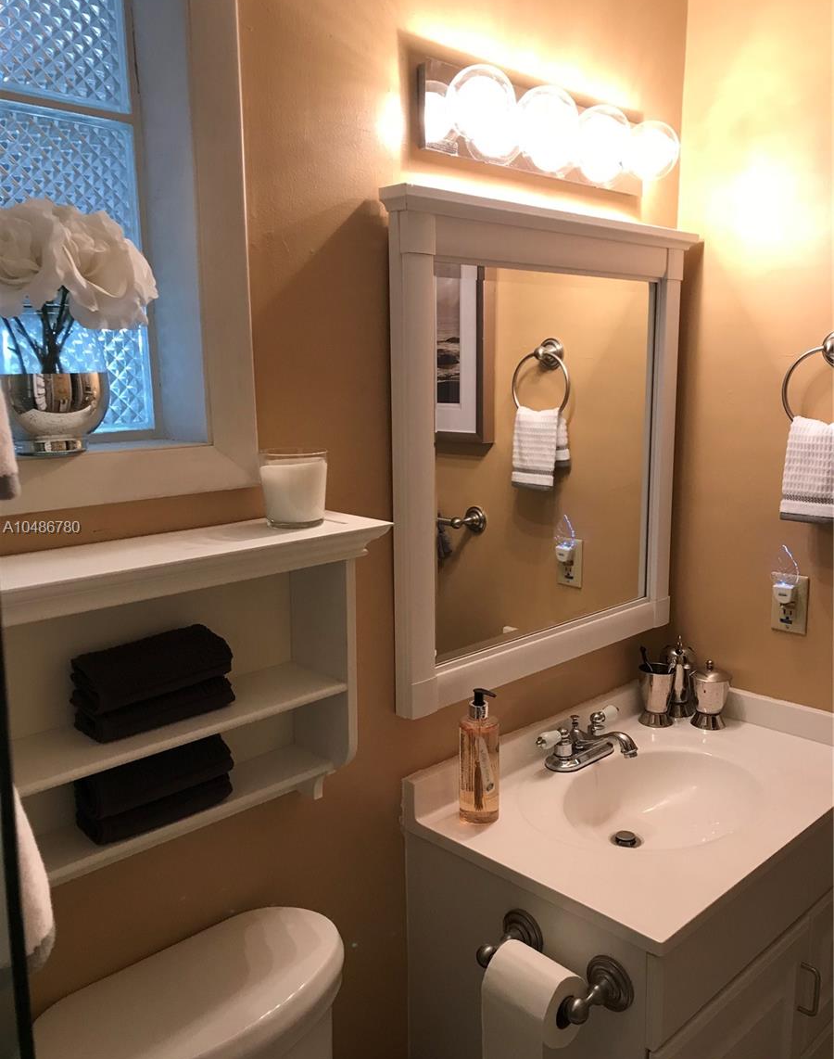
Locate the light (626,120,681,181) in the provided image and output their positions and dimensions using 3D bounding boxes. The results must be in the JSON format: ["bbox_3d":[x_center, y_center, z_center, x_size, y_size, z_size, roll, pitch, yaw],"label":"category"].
[{"bbox_3d":[0.432,-0.691,1.643,0.101,0.101,0.106,-1,10,0],"label":"light"}]

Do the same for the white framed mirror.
[{"bbox_3d":[0.260,-0.146,1.625,0.800,0.804,0.057,-10,14,-43],"label":"white framed mirror"}]

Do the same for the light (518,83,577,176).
[{"bbox_3d":[0.210,-0.655,1.435,0.101,0.101,0.106,-1,10,0],"label":"light"}]

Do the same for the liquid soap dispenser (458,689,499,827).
[{"bbox_3d":[0.102,0.369,1.484,0.068,0.217,0.067,-1,10,0],"label":"liquid soap dispenser"}]

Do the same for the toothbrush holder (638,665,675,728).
[{"bbox_3d":[0.501,0.347,1.877,0.075,0.114,0.075,-1,10,0],"label":"toothbrush holder"}]

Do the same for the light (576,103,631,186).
[{"bbox_3d":[0.319,-0.674,1.537,0.101,0.101,0.106,-10,14,-43],"label":"light"}]

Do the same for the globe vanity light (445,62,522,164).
[{"bbox_3d":[0.095,-0.633,1.327,0.101,0.101,0.106,-1,10,0],"label":"globe vanity light"}]

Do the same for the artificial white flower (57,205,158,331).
[{"bbox_3d":[-0.358,-0.302,1.040,0.117,0.136,0.112,-3,10,-12],"label":"artificial white flower"}]

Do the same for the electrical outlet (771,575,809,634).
[{"bbox_3d":[0.739,0.148,1.784,0.010,0.115,0.071,-10,14,-43],"label":"electrical outlet"}]

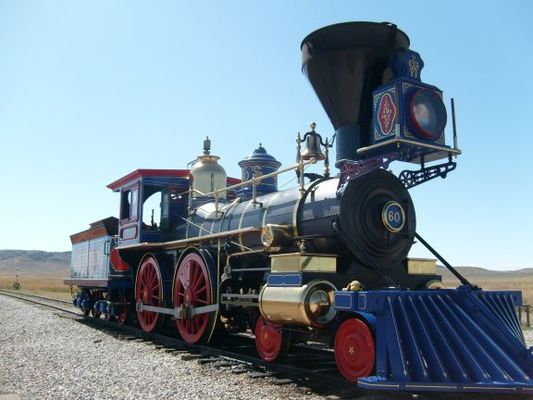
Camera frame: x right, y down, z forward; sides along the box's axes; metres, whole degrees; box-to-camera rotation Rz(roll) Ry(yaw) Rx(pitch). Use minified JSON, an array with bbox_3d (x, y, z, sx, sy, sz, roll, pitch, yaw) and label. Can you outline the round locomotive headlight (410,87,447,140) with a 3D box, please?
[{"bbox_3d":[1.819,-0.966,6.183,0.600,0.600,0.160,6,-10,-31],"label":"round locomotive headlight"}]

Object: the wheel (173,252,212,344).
[{"bbox_3d":[-1.241,1.678,9.313,0.170,1.530,1.530,6,-10,-31],"label":"wheel"}]

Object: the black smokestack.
[{"bbox_3d":[1.209,-1.264,7.271,1.465,1.680,1.465,0,-8,0],"label":"black smokestack"}]

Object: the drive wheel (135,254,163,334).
[{"bbox_3d":[-2.395,1.941,11.149,0.170,1.530,1.530,6,-10,-31],"label":"drive wheel"}]

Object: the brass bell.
[{"bbox_3d":[0.707,-0.873,8.025,0.365,0.540,0.365,0,-8,0],"label":"brass bell"}]

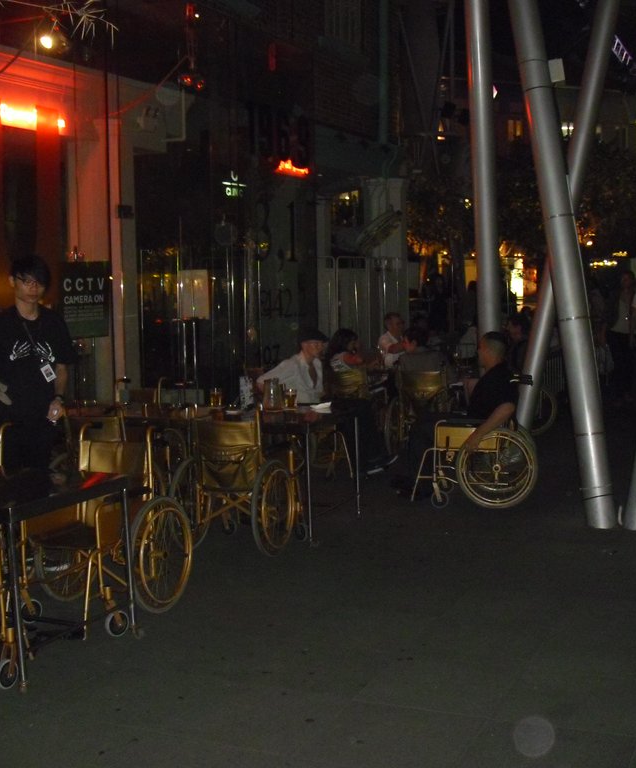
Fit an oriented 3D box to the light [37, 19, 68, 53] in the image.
[{"bbox_3d":[-1.783,-2.333,7.547,0.161,0.208,0.198,5,8,43],"label":"light"}]

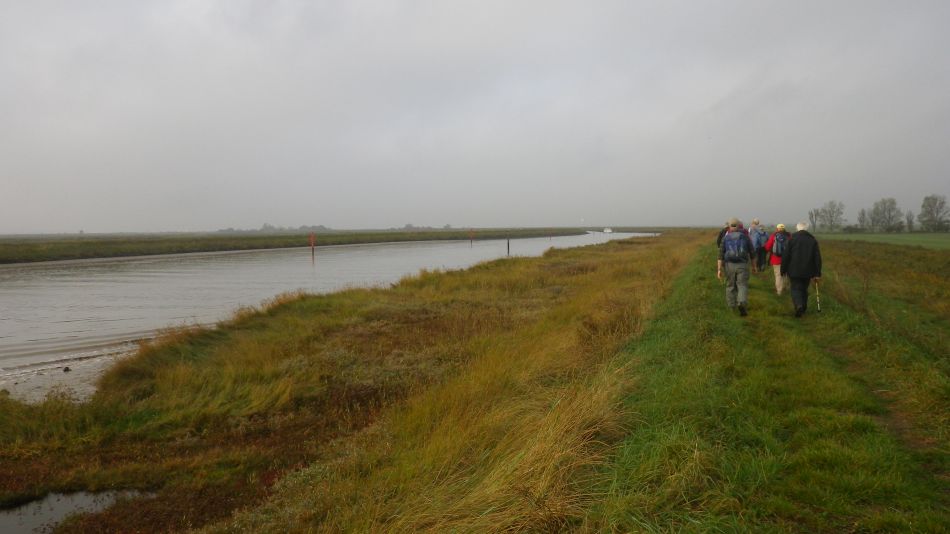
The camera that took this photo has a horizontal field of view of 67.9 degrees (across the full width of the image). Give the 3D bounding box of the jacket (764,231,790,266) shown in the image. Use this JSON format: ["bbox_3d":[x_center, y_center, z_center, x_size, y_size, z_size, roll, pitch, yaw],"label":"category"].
[{"bbox_3d":[7.148,-0.445,16.500,0.640,0.840,0.400,1,3,19],"label":"jacket"}]

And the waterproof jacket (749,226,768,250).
[{"bbox_3d":[9.568,-0.945,23.800,0.600,0.780,0.400,1,3,19],"label":"waterproof jacket"}]

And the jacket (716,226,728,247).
[{"bbox_3d":[7.061,-0.772,19.800,0.600,0.740,0.380,1,3,19],"label":"jacket"}]

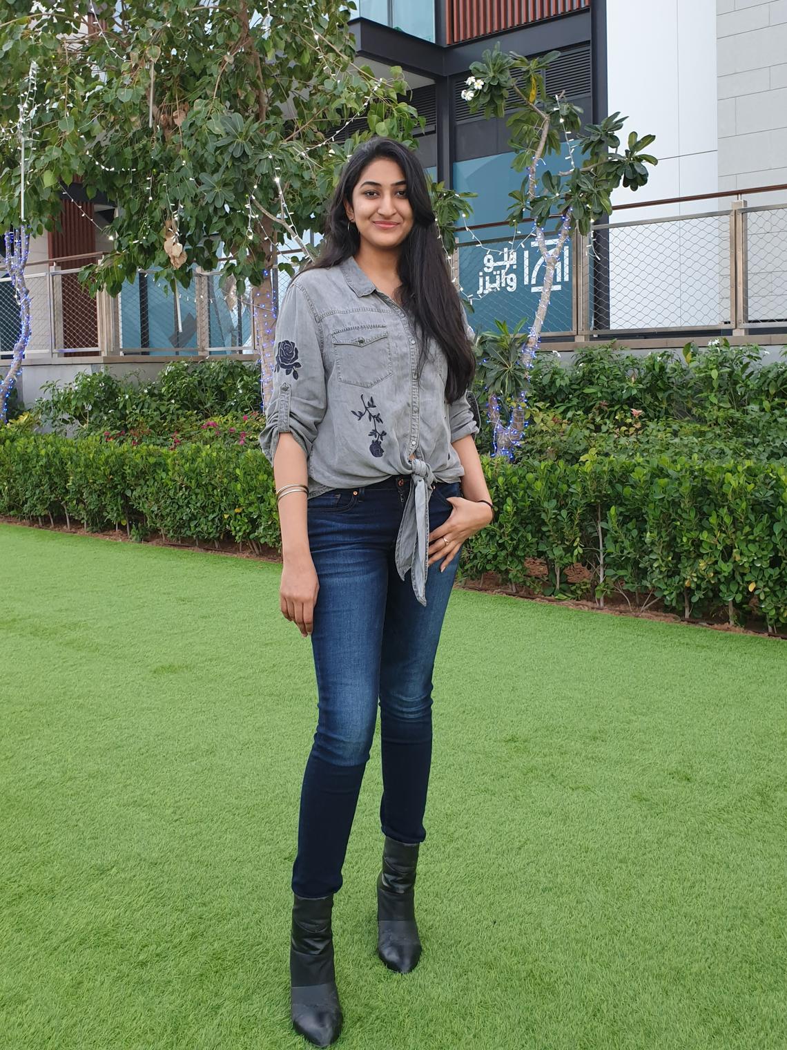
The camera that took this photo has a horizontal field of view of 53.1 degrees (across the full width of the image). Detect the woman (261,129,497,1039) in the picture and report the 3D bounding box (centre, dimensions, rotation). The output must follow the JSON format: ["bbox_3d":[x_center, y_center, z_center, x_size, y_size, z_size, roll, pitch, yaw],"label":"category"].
[{"bbox_3d":[-0.030,0.105,1.645,0.500,1.740,0.420,-4,8,-20],"label":"woman"}]

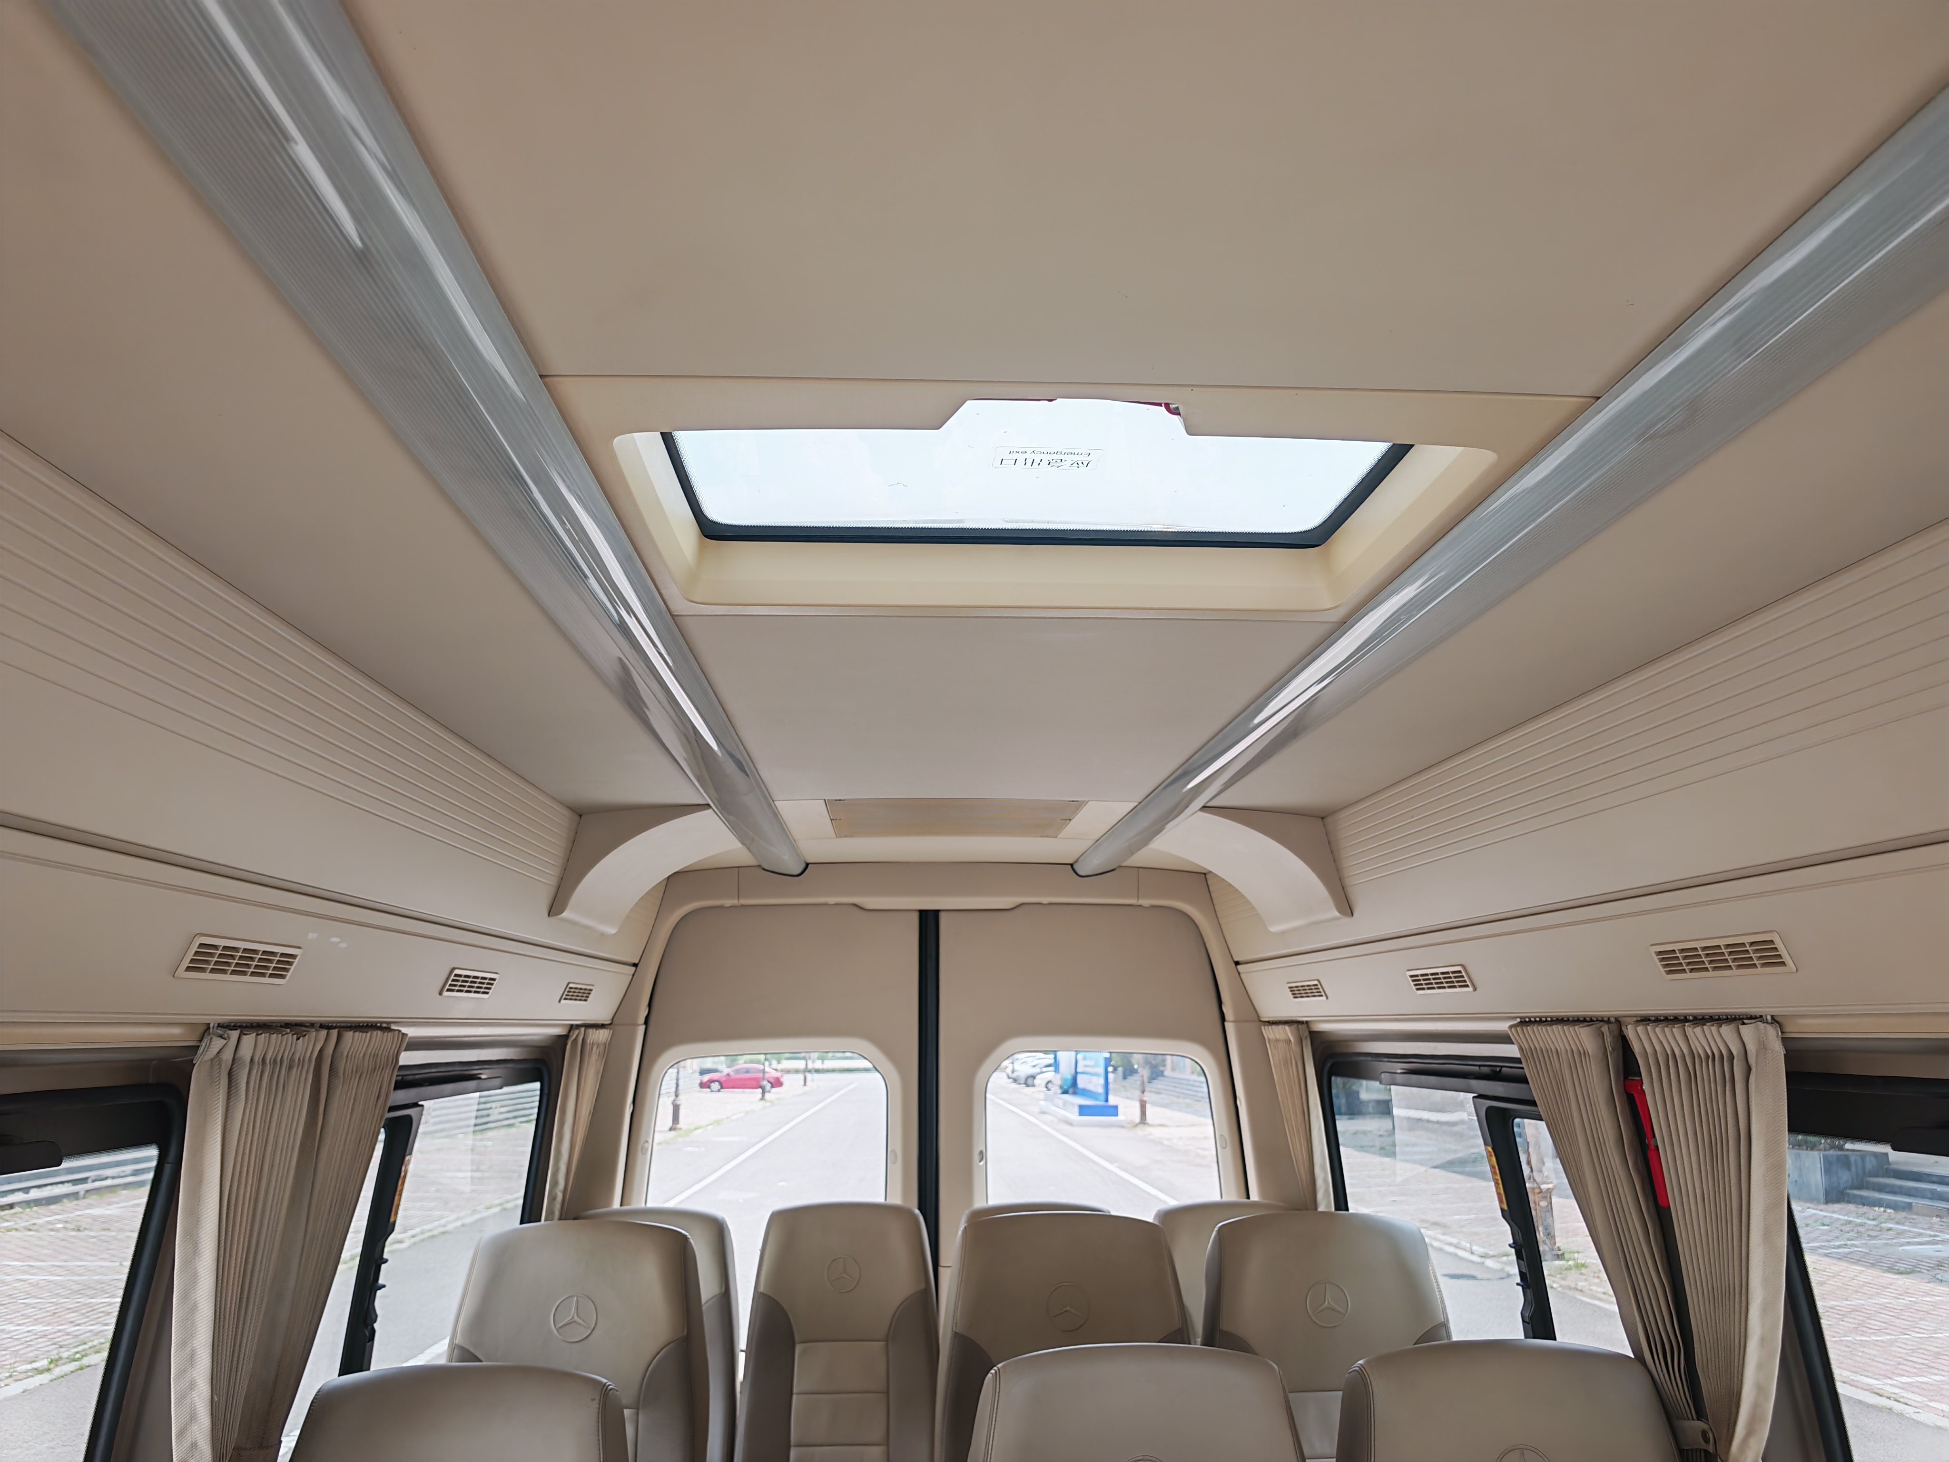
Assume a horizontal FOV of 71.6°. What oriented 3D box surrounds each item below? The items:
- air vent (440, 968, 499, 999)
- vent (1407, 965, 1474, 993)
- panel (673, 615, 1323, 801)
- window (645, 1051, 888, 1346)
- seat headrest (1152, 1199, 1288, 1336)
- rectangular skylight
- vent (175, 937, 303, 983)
[{"bbox_3d":[-0.810,0.409,2.182,0.020,0.046,0.238,26,-12,2],"label":"air vent"},{"bbox_3d":[0.773,0.414,2.245,0.020,0.046,0.238,-22,-10,-8],"label":"vent"},{"bbox_3d":[0.006,0.003,1.906,0.680,0.030,1.150,0,-12,-3],"label":"panel"},{"bbox_3d":[-0.498,1.130,3.273,0.580,0.680,0.040,0,-12,-3],"label":"window"},{"bbox_3d":[0.543,1.139,2.881,0.360,0.300,0.120,0,-12,-3],"label":"seat headrest"},{"bbox_3d":[0.052,-0.228,1.128,0.610,0.050,0.390,0,-12,-3],"label":"rectangular skylight"},{"bbox_3d":[-0.764,0.242,1.415,0.020,0.046,0.238,26,-12,2],"label":"vent"}]

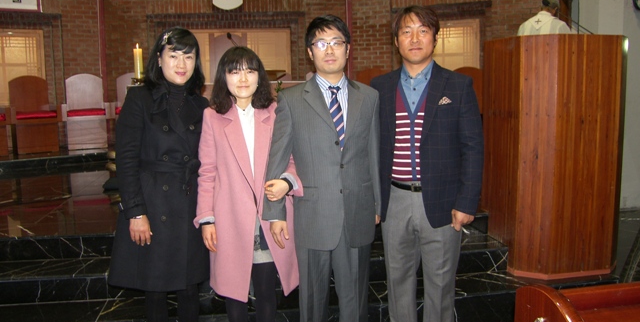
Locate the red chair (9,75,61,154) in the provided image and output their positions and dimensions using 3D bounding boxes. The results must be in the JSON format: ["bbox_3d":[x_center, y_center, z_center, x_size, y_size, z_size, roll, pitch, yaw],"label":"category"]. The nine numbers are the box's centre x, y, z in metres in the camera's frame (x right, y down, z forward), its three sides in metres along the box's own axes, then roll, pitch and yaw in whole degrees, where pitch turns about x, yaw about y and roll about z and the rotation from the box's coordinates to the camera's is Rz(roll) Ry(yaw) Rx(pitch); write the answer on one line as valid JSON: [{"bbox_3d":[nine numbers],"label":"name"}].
[{"bbox_3d":[-3.630,-0.609,6.600,0.580,0.940,0.570,-8,10,-40],"label":"red chair"}]

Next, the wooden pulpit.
[{"bbox_3d":[1.523,-0.060,3.394,0.720,1.470,0.660,-2,8,-9],"label":"wooden pulpit"}]

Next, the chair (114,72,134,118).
[{"bbox_3d":[-2.410,-0.670,6.800,0.580,0.940,0.570,-4,8,-20],"label":"chair"}]

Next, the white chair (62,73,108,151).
[{"bbox_3d":[-3.025,-0.644,6.700,0.580,0.940,0.570,-5,9,-29],"label":"white chair"}]

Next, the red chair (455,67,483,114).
[{"bbox_3d":[2.004,-0.750,6.950,0.580,0.940,0.570,2,8,24],"label":"red chair"}]

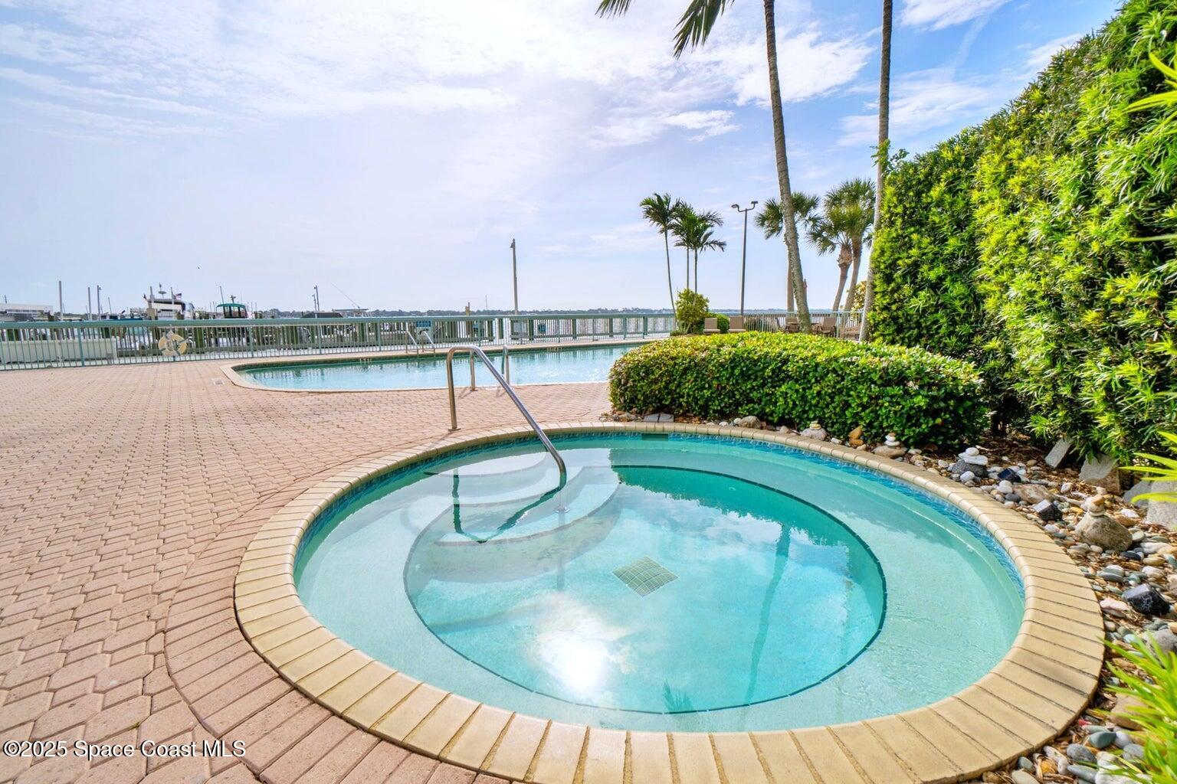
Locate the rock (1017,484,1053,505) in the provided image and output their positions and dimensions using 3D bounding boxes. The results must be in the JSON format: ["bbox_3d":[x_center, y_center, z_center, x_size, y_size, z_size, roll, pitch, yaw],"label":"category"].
[{"bbox_3d":[2.701,0.619,2.963,0.165,0.100,0.135,8,13,43],"label":"rock"}]

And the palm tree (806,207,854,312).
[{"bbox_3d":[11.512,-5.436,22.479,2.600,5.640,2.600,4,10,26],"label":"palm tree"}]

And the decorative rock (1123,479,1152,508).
[{"bbox_3d":[3.283,0.605,2.920,0.130,0.140,0.150,-8,12,-40],"label":"decorative rock"}]

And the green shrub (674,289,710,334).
[{"bbox_3d":[4.558,-3.476,21.730,1.554,2.134,1.554,1,9,12],"label":"green shrub"}]

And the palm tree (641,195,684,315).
[{"bbox_3d":[3.268,-5.541,21.700,1.927,6.244,1.831,1,9,8],"label":"palm tree"}]

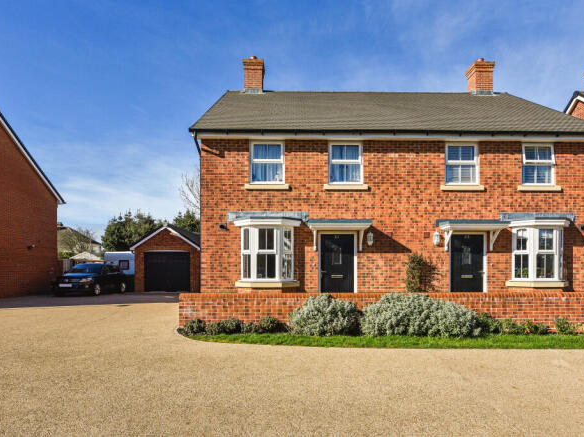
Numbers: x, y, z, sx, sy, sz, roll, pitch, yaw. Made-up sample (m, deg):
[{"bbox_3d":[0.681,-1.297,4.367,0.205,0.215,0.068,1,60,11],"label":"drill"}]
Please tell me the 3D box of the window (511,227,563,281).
[{"bbox_3d":[6.730,0.935,9.230,1.450,1.420,0.420,0,0,-1],"label":"window"}]

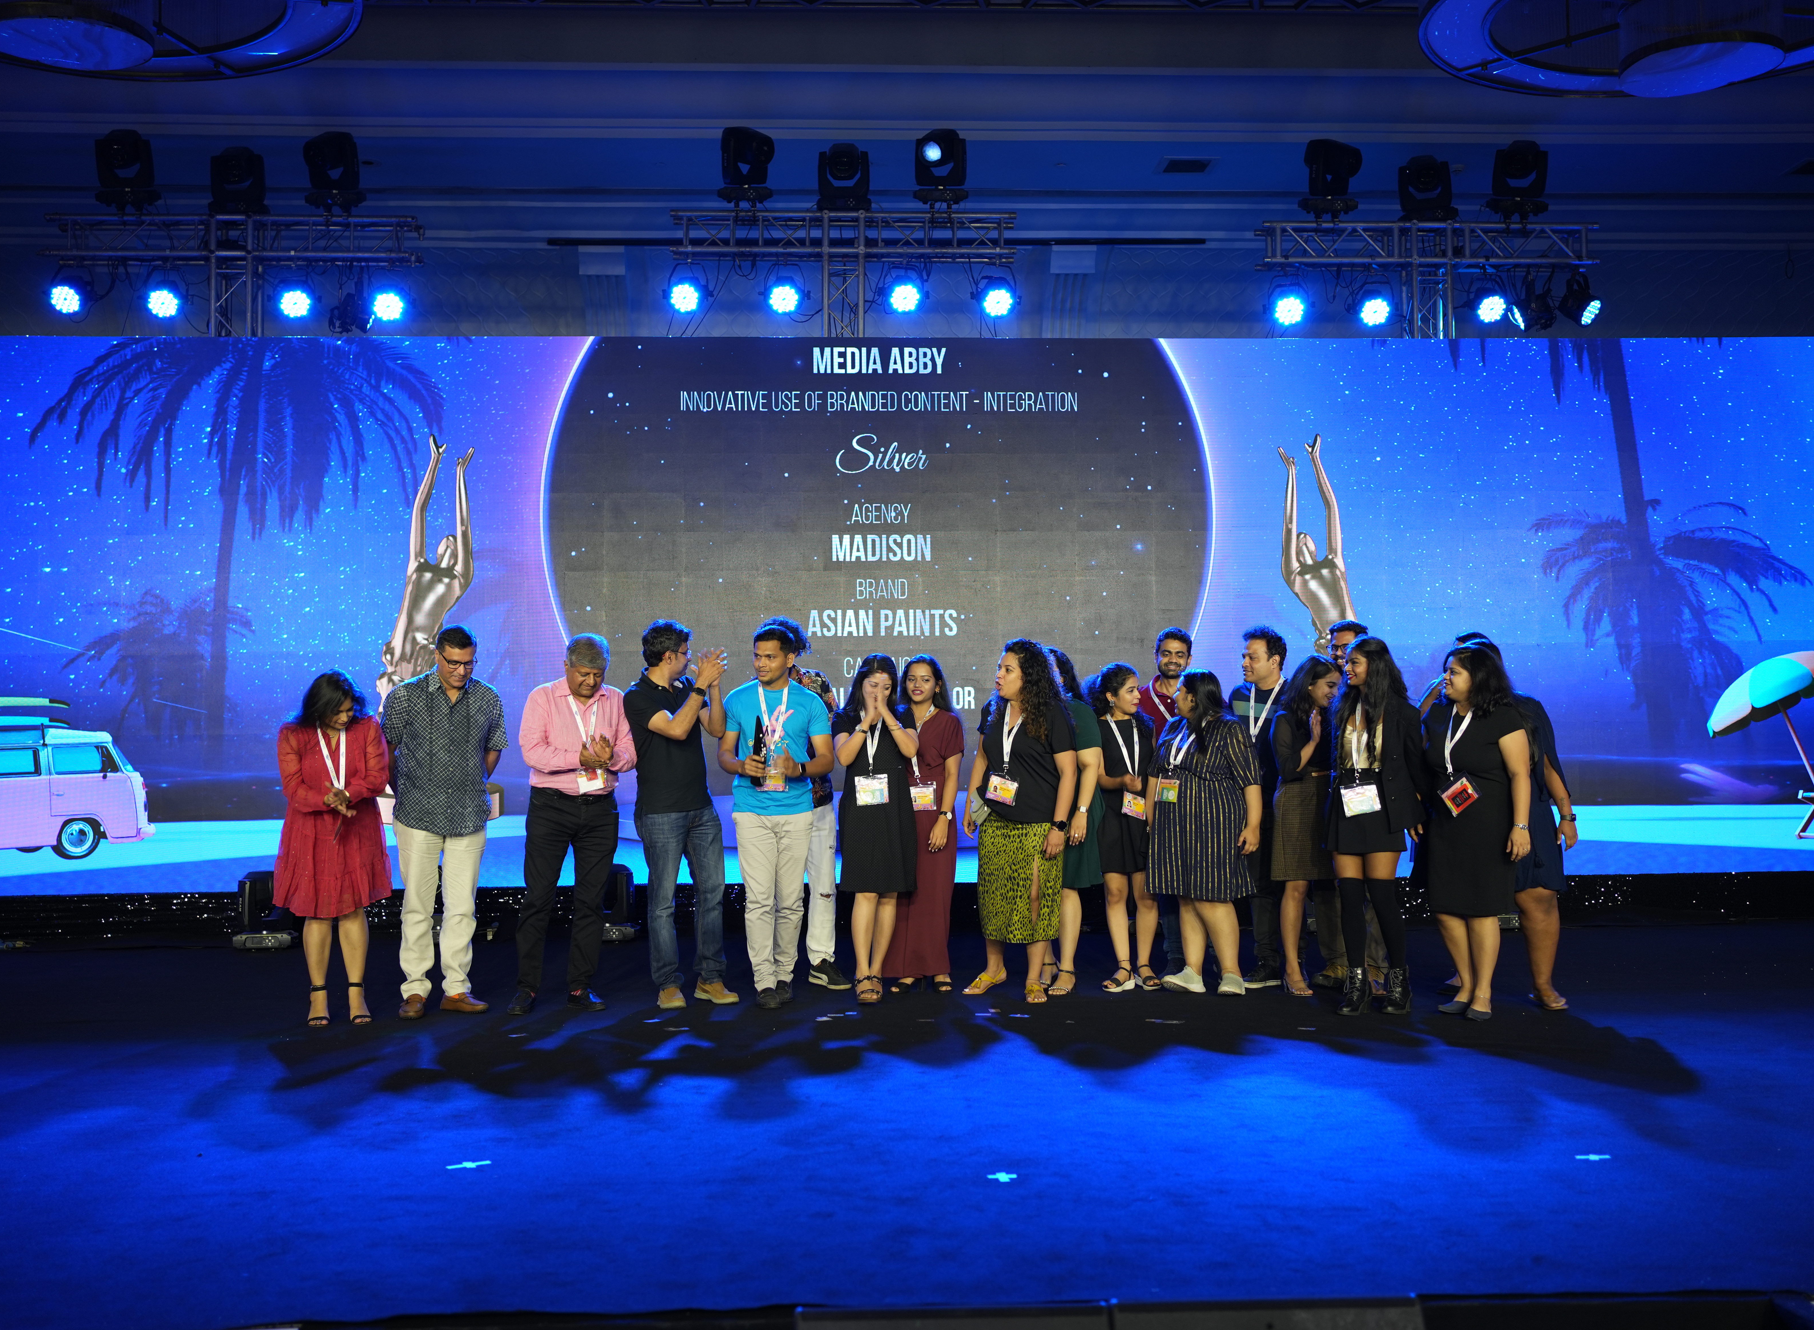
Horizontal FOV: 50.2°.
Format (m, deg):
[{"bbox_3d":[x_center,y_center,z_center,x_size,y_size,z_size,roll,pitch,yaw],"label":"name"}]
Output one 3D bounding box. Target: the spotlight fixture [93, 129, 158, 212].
[{"bbox_3d":[-5.120,-3.239,12.723,0.370,0.500,0.310,0,-2,-3],"label":"spotlight fixture"}]

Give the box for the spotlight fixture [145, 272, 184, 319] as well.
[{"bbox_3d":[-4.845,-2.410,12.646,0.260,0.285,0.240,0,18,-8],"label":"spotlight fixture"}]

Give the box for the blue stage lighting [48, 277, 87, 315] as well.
[{"bbox_3d":[-5.461,-2.399,12.613,0.250,0.260,0.240,-1,23,1],"label":"blue stage lighting"}]

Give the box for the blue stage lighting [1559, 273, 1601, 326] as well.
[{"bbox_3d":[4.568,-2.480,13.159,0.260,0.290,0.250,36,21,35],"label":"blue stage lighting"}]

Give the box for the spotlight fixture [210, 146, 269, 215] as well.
[{"bbox_3d":[-4.412,-3.189,12.791,0.370,0.430,0.310,0,-2,-10],"label":"spotlight fixture"}]

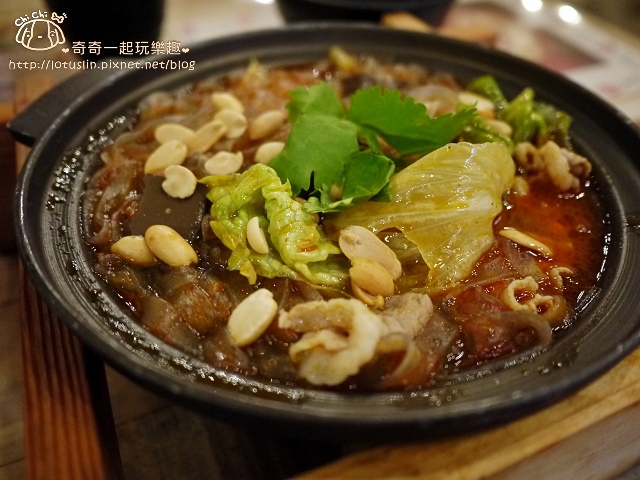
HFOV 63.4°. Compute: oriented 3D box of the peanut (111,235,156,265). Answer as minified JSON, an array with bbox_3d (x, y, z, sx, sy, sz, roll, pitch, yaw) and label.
[{"bbox_3d":[-0.051,0.003,0.141,0.015,0.006,0.009,21,41,22],"label":"peanut"}]

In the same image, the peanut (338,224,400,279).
[{"bbox_3d":[0.013,0.003,0.130,0.010,0.005,0.020,-35,63,-24],"label":"peanut"}]

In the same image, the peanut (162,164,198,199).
[{"bbox_3d":[-0.038,-0.016,0.140,0.009,0.004,0.015,-18,47,-20],"label":"peanut"}]

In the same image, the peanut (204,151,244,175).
[{"bbox_3d":[-0.027,-0.022,0.149,0.012,0.005,0.008,-25,49,-26],"label":"peanut"}]

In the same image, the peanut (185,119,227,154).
[{"bbox_3d":[-0.034,-0.031,0.157,0.009,0.005,0.018,14,44,13],"label":"peanut"}]

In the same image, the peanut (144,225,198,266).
[{"bbox_3d":[-0.036,0.001,0.124,0.016,0.007,0.008,30,50,27],"label":"peanut"}]

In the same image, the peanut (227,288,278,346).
[{"bbox_3d":[-0.016,0.018,0.124,0.010,0.006,0.017,19,49,14],"label":"peanut"}]

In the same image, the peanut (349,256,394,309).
[{"bbox_3d":[0.011,0.009,0.114,0.008,0.009,0.013,-20,47,-22],"label":"peanut"}]

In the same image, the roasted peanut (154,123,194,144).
[{"bbox_3d":[-0.044,-0.032,0.159,0.014,0.005,0.009,16,45,15],"label":"roasted peanut"}]

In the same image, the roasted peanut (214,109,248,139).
[{"bbox_3d":[-0.031,-0.040,0.177,0.010,0.006,0.015,-34,60,-19],"label":"roasted peanut"}]

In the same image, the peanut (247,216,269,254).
[{"bbox_3d":[-0.016,-0.001,0.136,0.004,0.008,0.013,-27,46,6],"label":"peanut"}]

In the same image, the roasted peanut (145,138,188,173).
[{"bbox_3d":[-0.049,-0.026,0.165,0.010,0.006,0.017,25,54,18],"label":"roasted peanut"}]

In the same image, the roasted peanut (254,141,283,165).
[{"bbox_3d":[-0.014,-0.026,0.153,0.008,0.006,0.013,33,51,29],"label":"roasted peanut"}]

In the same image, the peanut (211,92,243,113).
[{"bbox_3d":[-0.034,-0.050,0.189,0.016,0.006,0.009,36,54,25],"label":"peanut"}]

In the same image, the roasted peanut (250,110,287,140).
[{"bbox_3d":[-0.016,-0.036,0.164,0.009,0.007,0.016,21,46,20],"label":"roasted peanut"}]

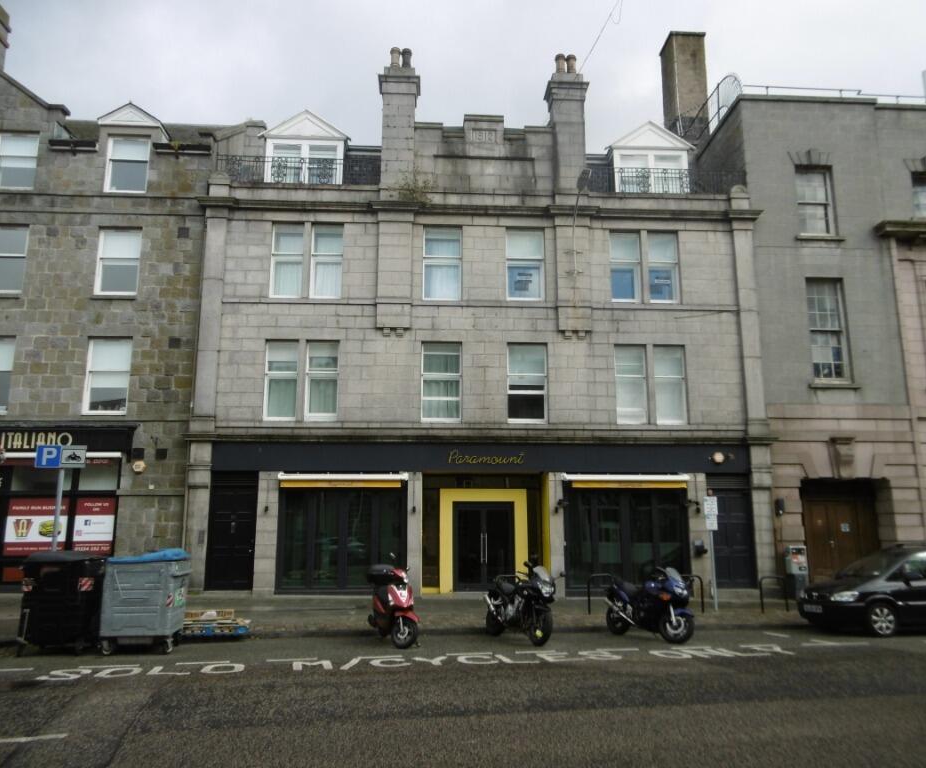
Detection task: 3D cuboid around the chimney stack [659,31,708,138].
[{"bbox_3d":[7.436,-9.564,23.728,1.130,4.100,1.100,0,-11,-3],"label":"chimney stack"}]

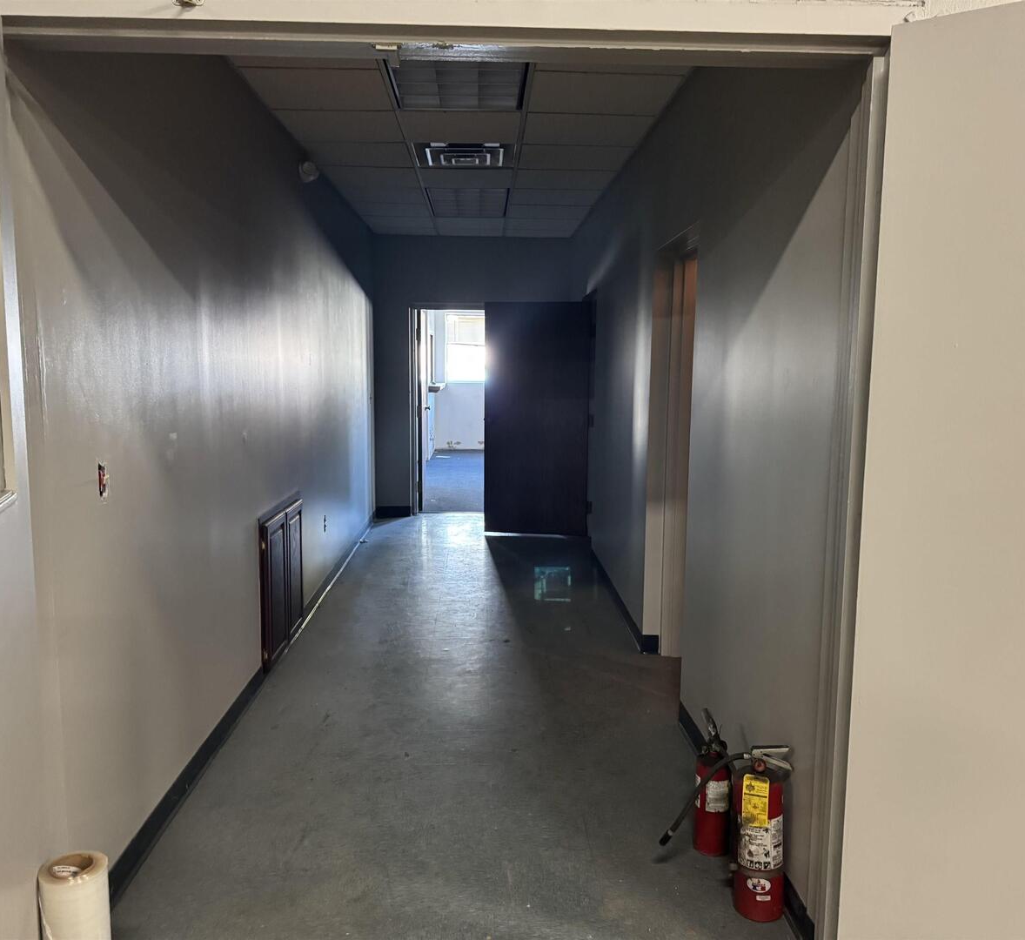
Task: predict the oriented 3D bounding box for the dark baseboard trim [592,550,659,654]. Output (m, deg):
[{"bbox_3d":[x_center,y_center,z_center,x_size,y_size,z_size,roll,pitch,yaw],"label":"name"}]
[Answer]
[{"bbox_3d":[0.687,0.789,5.622,0.093,0.101,2.149,0,7,-2],"label":"dark baseboard trim"}]

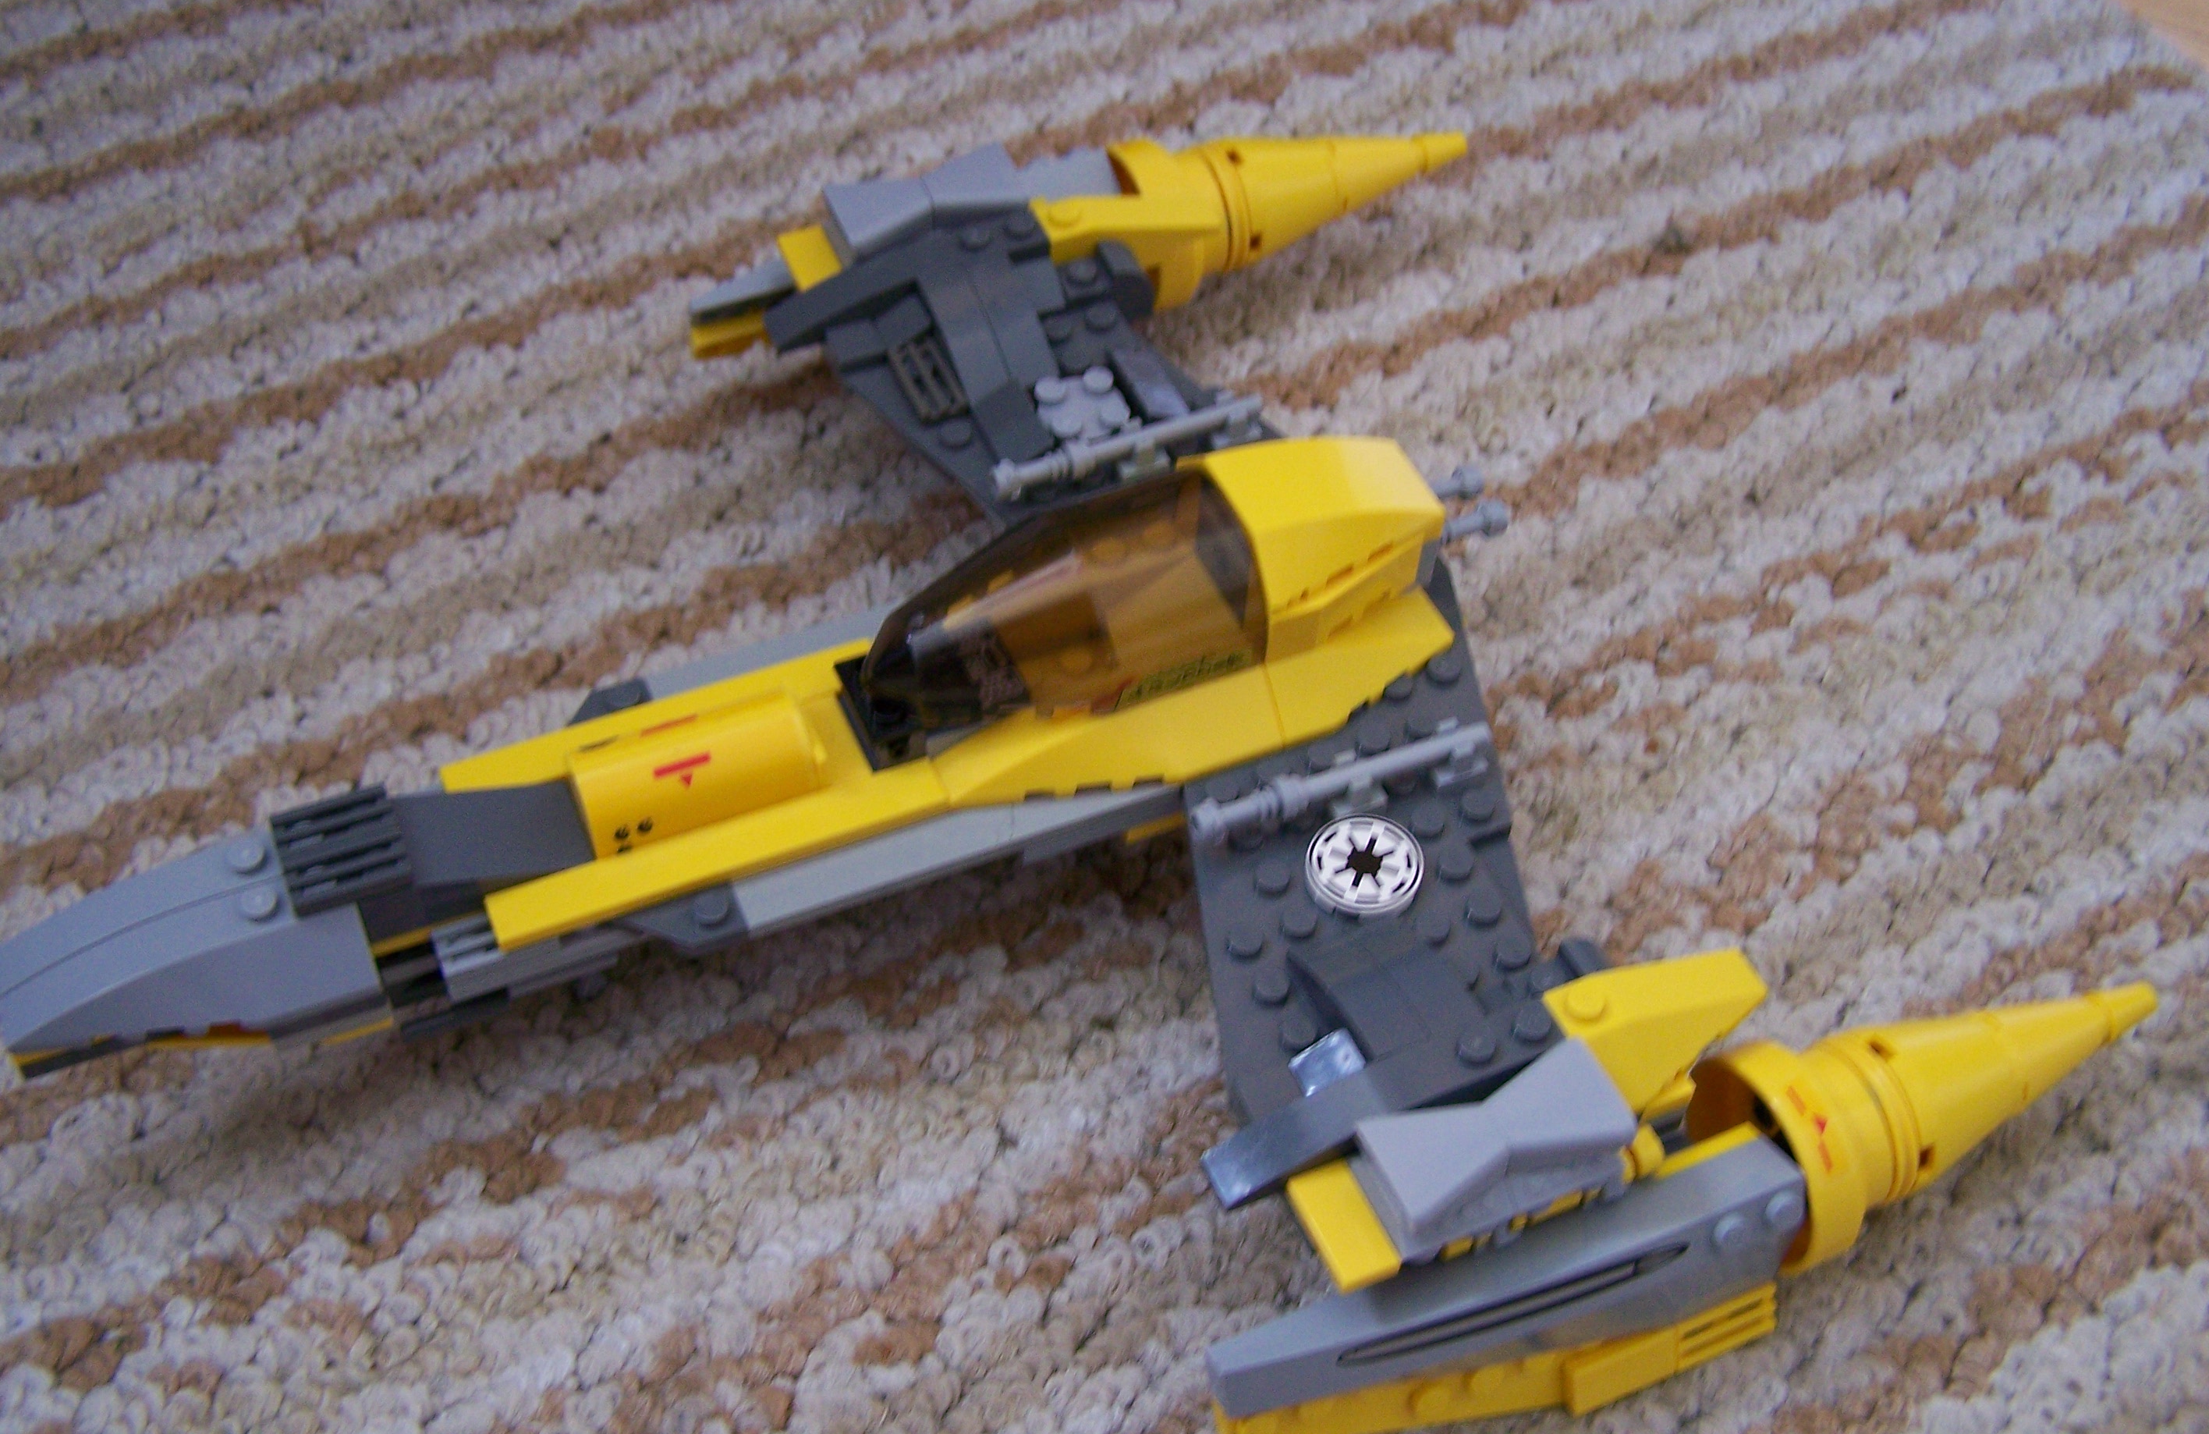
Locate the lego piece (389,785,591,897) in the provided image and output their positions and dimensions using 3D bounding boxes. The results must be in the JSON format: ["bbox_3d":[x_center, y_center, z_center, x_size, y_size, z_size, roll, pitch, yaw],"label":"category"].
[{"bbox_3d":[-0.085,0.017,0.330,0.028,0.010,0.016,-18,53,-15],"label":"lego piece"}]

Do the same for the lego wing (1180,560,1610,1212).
[{"bbox_3d":[0.037,0.021,0.334,0.082,0.015,0.083,-18,53,-15],"label":"lego wing"}]

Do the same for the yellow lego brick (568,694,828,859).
[{"bbox_3d":[-0.057,0.006,0.337,0.032,0.013,0.016,-18,53,-15],"label":"yellow lego brick"}]

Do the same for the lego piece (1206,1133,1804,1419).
[{"bbox_3d":[0.050,0.074,0.308,0.080,0.023,0.011,-18,53,-15],"label":"lego piece"}]

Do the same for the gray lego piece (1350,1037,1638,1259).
[{"bbox_3d":[0.048,0.053,0.297,0.032,0.009,0.016,-18,53,-15],"label":"gray lego piece"}]

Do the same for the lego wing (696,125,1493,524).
[{"bbox_3d":[0.013,-0.065,0.416,0.150,0.042,0.098,-18,53,-15],"label":"lego wing"}]

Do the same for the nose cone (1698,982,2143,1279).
[{"bbox_3d":[0.117,0.049,0.332,0.067,0.032,0.032,-18,53,-15],"label":"nose cone"}]

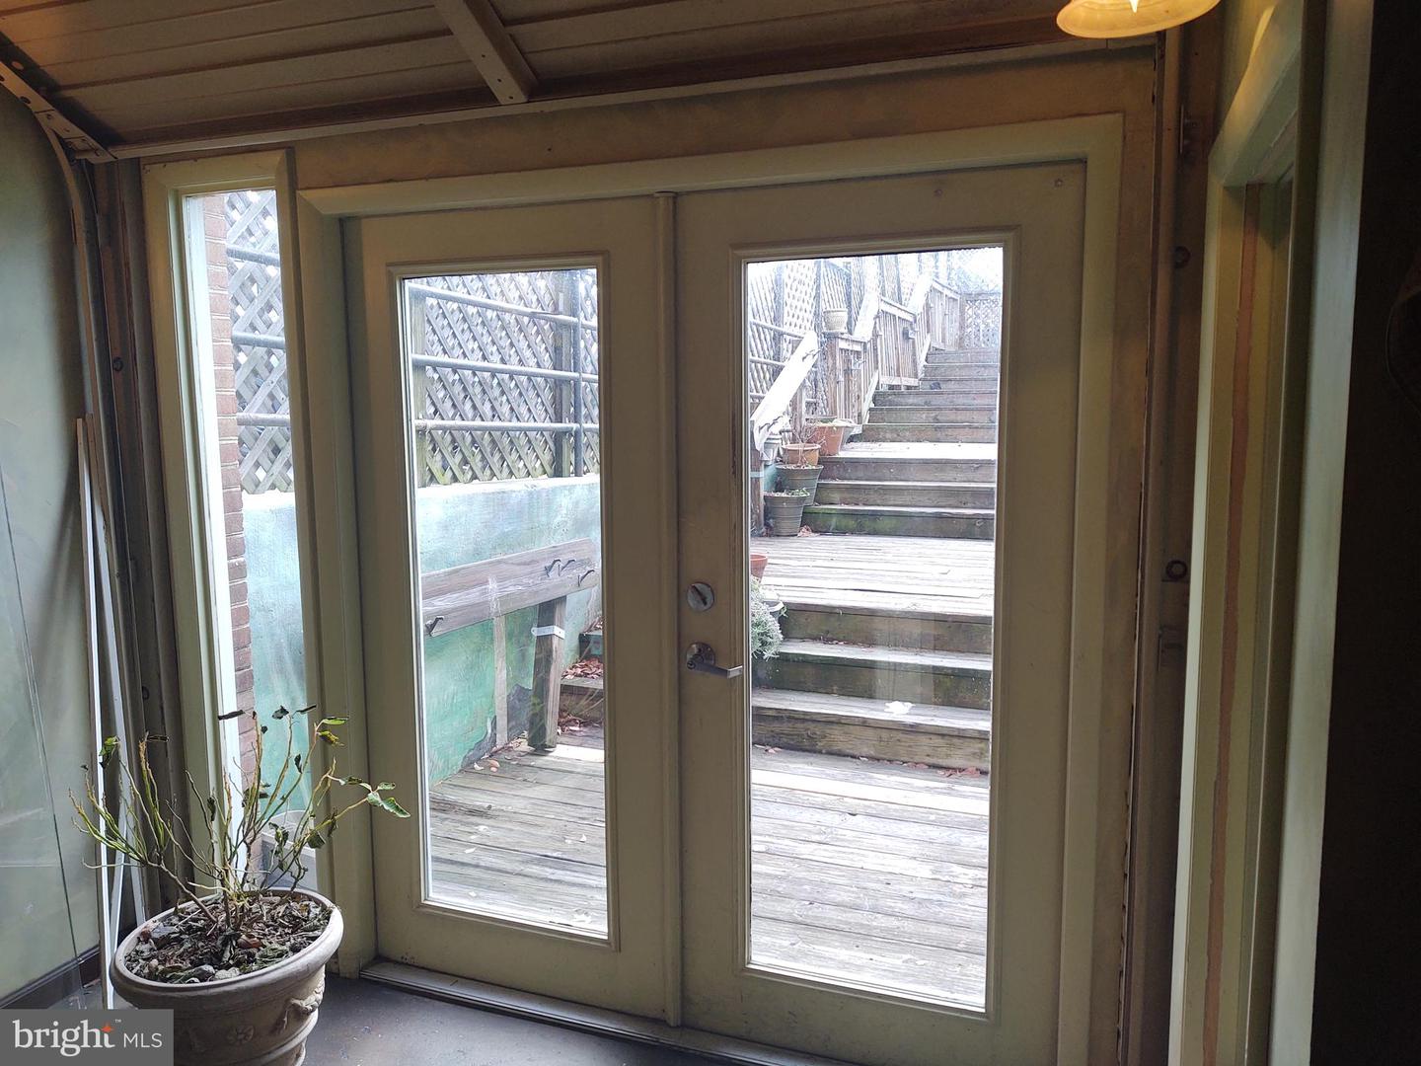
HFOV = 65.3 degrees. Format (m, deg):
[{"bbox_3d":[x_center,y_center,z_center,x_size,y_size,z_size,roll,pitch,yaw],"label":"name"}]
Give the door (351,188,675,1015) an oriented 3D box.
[{"bbox_3d":[-0.491,0.203,2.754,0.904,1.959,0.055,2,7,21],"label":"door"}]

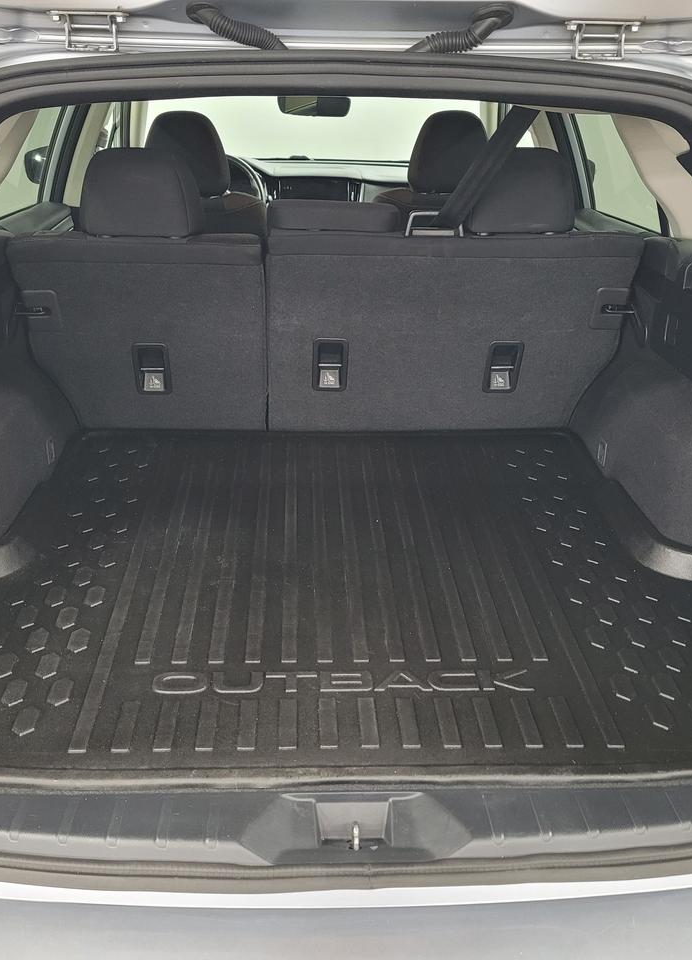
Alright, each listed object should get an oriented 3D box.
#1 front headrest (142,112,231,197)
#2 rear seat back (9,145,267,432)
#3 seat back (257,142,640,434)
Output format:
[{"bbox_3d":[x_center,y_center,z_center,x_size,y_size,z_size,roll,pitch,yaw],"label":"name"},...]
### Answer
[{"bbox_3d":[-0.462,-0.948,2.800,0.245,0.220,0.130,-1,35,-2],"label":"front headrest"},{"bbox_3d":[-0.401,-0.387,1.995,0.482,0.678,0.170,-1,43,-2],"label":"rear seat back"},{"bbox_3d":[0.206,-0.394,2.015,0.726,0.679,0.170,-1,43,-2],"label":"seat back"}]

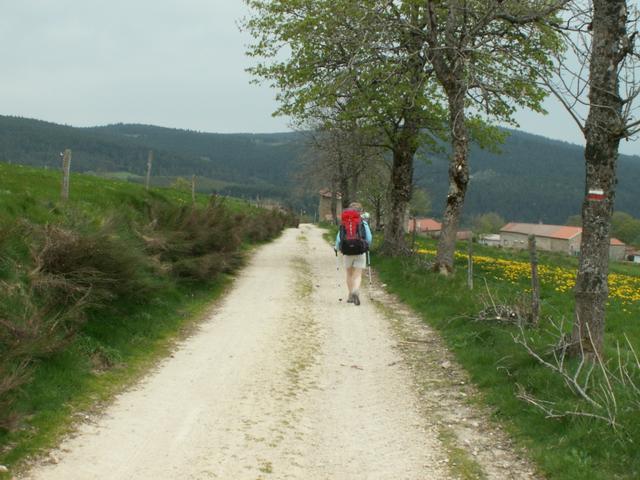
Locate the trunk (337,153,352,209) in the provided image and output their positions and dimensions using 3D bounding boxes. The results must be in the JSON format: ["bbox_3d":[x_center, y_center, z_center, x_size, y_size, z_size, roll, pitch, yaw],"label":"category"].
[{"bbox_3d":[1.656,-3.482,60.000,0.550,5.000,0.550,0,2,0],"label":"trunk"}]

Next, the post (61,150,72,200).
[{"bbox_3d":[-5.227,-1.340,18.300,0.140,1.120,0.140,3,2,0],"label":"post"}]

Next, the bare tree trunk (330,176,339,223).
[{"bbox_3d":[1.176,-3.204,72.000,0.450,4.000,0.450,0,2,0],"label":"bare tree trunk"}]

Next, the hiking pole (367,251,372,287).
[{"bbox_3d":[0.831,0.542,14.800,0.050,0.950,0.050,-3,2,0],"label":"hiking pole"}]

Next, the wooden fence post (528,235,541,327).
[{"bbox_3d":[2.900,0.548,12.000,0.120,1.250,0.120,-3,2,0],"label":"wooden fence post"}]

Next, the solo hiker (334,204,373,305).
[{"bbox_3d":[0.547,0.235,14.700,0.600,1.690,0.600,0,2,-1],"label":"solo hiker"}]

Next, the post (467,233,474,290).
[{"bbox_3d":[2.928,0.429,17.300,0.100,1.130,0.100,0,2,0],"label":"post"}]

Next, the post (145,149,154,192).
[{"bbox_3d":[-4.899,-1.968,25.500,0.120,1.200,0.120,5,2,0],"label":"post"}]

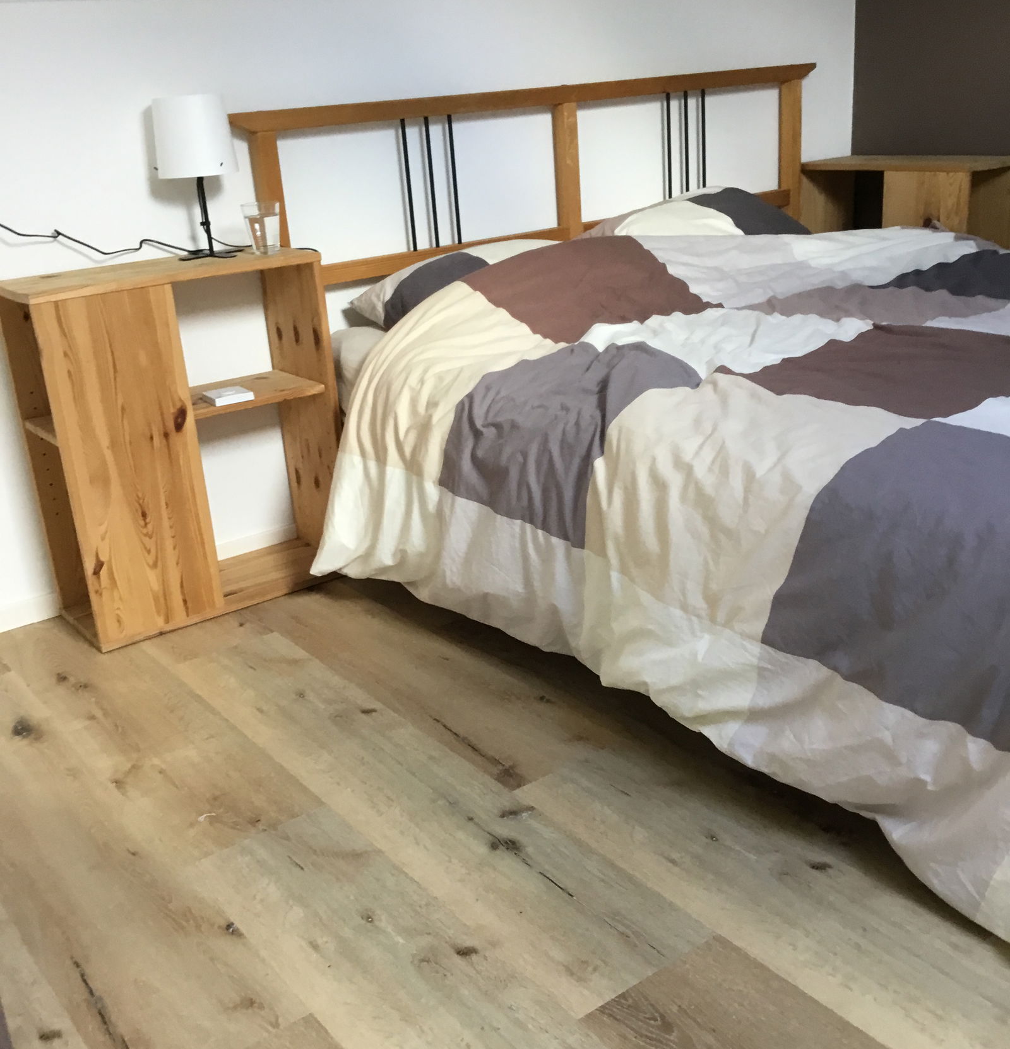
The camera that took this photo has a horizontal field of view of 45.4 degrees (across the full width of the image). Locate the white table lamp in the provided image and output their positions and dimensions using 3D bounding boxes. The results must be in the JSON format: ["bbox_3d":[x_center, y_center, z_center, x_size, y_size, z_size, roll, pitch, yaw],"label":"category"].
[{"bbox_3d":[-0.629,-0.714,2.483,0.163,0.318,0.163,-18,24,-33],"label":"white table lamp"}]

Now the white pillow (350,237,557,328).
[{"bbox_3d":[0.042,-0.541,2.708,0.680,0.165,0.500,-18,24,-33],"label":"white pillow"}]

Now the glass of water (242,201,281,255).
[{"bbox_3d":[-0.502,-0.617,2.513,0.080,0.098,0.080,-18,24,-33],"label":"glass of water"}]

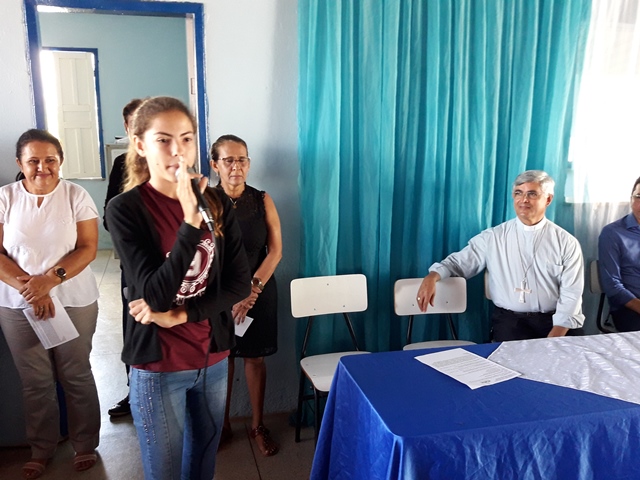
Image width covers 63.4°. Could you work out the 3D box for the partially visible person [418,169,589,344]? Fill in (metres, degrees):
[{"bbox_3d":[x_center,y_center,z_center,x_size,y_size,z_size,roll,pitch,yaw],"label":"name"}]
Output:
[{"bbox_3d":[1.015,0.388,2.570,0.850,1.370,0.680,2,13,5],"label":"partially visible person"}]

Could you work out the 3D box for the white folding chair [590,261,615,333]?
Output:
[{"bbox_3d":[1.863,0.579,3.003,0.430,0.840,0.520,-1,13,-11],"label":"white folding chair"}]

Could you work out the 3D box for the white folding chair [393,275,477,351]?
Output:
[{"bbox_3d":[0.614,0.654,2.583,0.420,0.830,0.510,-1,13,-9],"label":"white folding chair"}]

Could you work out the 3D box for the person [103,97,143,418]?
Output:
[{"bbox_3d":[-0.909,0.114,2.816,0.490,1.720,0.340,2,13,4],"label":"person"}]

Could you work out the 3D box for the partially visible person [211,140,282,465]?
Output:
[{"bbox_3d":[-0.378,0.293,2.458,0.440,1.550,0.340,-2,13,-14],"label":"partially visible person"}]

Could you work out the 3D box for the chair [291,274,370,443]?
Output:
[{"bbox_3d":[0.104,0.644,2.557,0.420,0.840,0.510,-2,13,-14],"label":"chair"}]

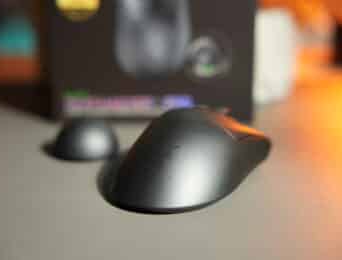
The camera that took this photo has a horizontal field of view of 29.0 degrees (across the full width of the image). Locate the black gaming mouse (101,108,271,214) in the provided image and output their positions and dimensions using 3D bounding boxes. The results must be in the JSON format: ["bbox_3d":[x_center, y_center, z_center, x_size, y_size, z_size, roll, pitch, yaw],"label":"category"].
[{"bbox_3d":[0.014,0.008,0.420,0.068,0.044,0.127,9,20,26],"label":"black gaming mouse"}]

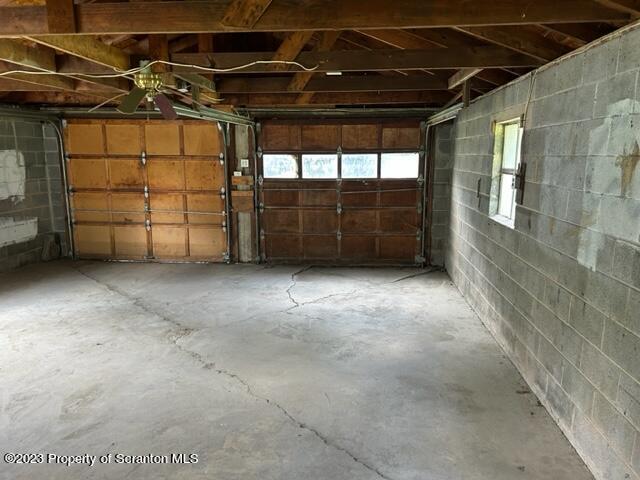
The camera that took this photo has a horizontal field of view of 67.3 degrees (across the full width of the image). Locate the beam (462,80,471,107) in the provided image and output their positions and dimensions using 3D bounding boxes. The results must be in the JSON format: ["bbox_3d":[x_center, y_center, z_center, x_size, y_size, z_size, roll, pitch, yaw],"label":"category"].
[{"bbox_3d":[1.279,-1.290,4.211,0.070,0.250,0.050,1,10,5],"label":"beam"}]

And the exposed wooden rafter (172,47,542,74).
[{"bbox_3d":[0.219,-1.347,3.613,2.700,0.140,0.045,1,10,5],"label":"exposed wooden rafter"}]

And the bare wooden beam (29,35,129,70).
[{"bbox_3d":[-1.569,-1.293,3.152,0.045,0.185,1.200,1,10,5],"label":"bare wooden beam"}]

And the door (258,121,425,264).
[{"bbox_3d":[0.310,-0.663,7.106,2.440,2.130,0.070,1,10,5],"label":"door"}]

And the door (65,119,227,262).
[{"bbox_3d":[-2.638,-0.717,7.363,2.460,2.130,0.070,1,10,5],"label":"door"}]

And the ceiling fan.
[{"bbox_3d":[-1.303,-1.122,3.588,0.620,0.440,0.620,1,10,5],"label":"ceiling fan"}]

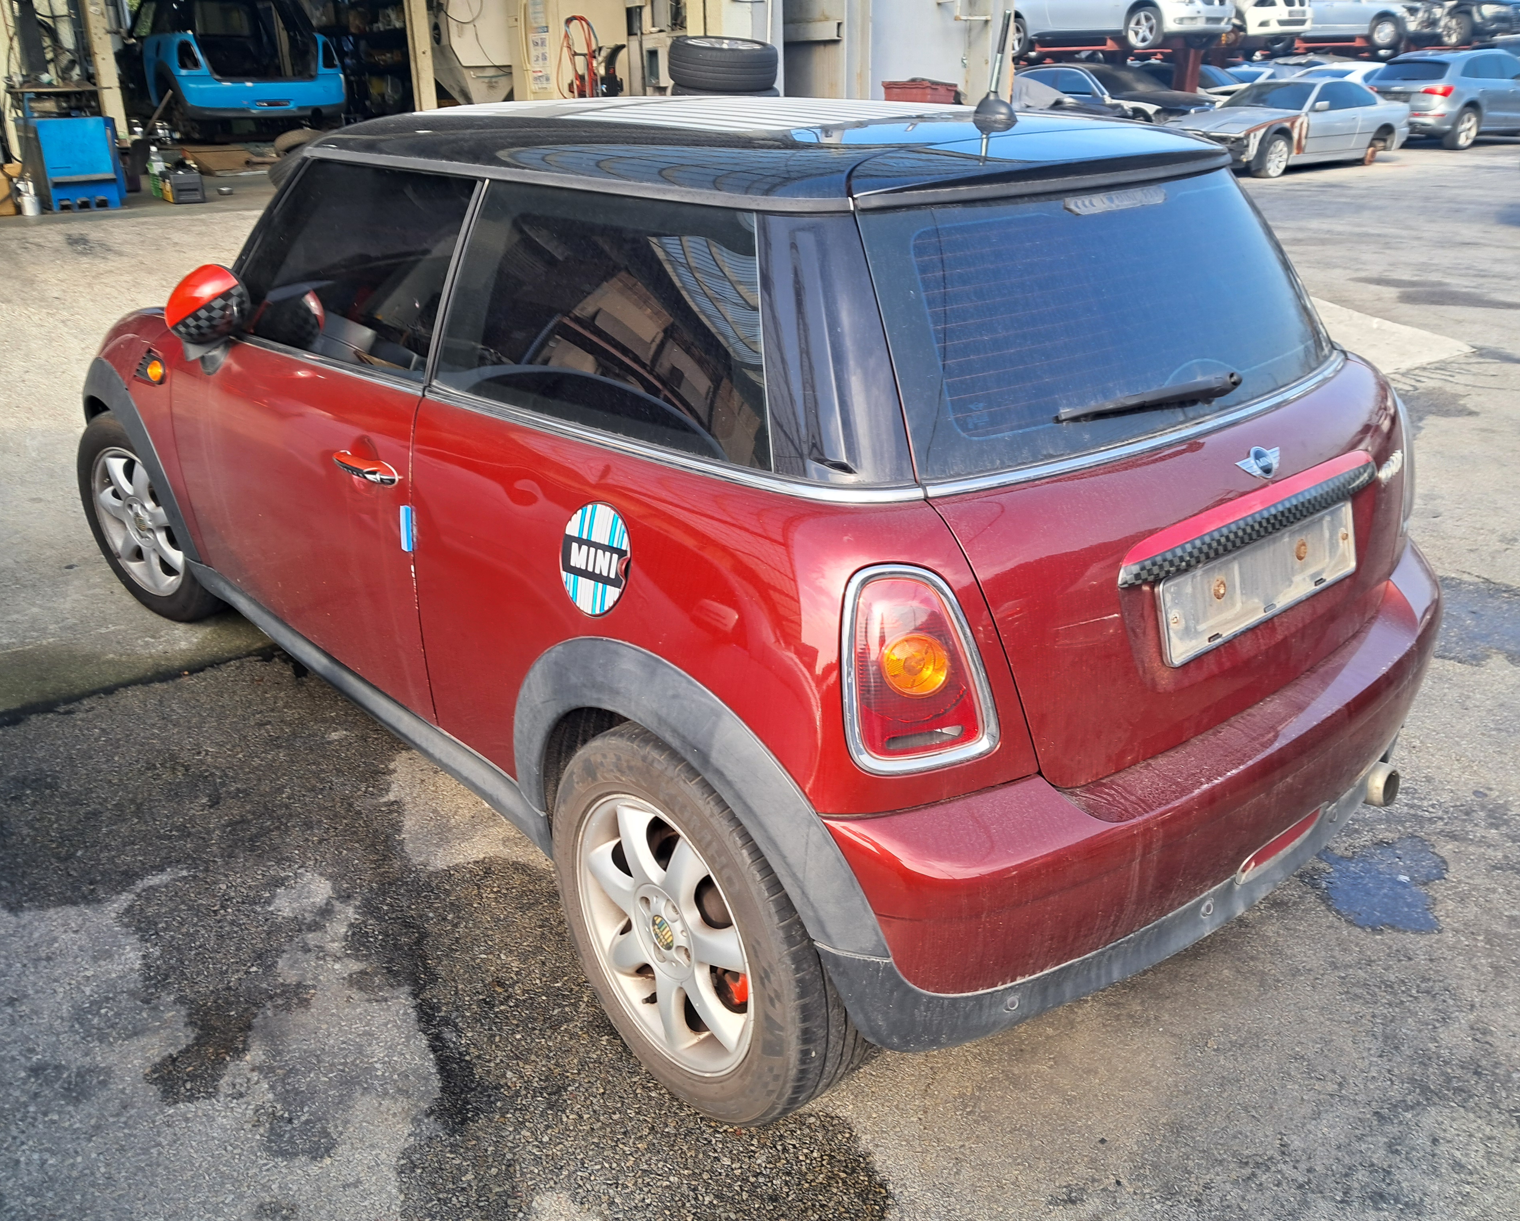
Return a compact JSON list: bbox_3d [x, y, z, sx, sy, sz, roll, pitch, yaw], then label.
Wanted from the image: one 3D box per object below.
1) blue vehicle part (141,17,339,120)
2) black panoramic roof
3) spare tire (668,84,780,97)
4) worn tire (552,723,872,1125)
[{"bbox_3d":[-4.862,-5.212,12.238,1.660,0.840,1.150,-14,27,-28],"label":"blue vehicle part"},{"bbox_3d":[0.000,-0.904,2.426,1.130,0.130,1.580,-20,30,-37],"label":"black panoramic roof"},{"bbox_3d":[-0.200,-2.942,7.400,0.645,0.225,0.645,-1,23,0],"label":"spare tire"},{"bbox_3d":[-0.084,0.452,1.914,0.205,0.615,0.615,-20,30,-37],"label":"worn tire"}]

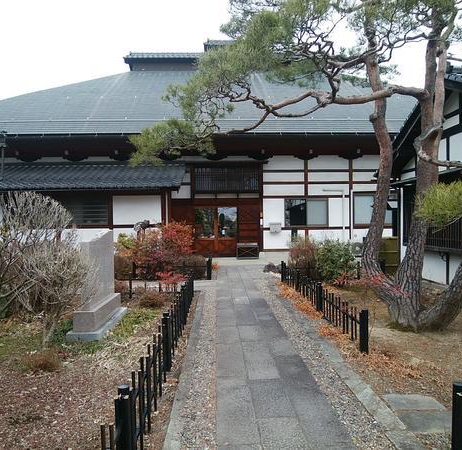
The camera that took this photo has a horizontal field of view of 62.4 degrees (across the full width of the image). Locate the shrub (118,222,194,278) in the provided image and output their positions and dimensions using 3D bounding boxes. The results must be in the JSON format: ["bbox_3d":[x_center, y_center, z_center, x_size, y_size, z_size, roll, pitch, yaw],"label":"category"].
[{"bbox_3d":[-2.000,0.598,10.100,2.000,1.500,1.500,0,1,0],"label":"shrub"}]

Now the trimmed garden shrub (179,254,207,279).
[{"bbox_3d":[-0.995,1.037,9.850,0.760,0.630,0.700,0,1,0],"label":"trimmed garden shrub"}]

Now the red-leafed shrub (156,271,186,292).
[{"bbox_3d":[-1.230,1.163,7.750,0.600,0.450,0.500,0,1,0],"label":"red-leafed shrub"}]

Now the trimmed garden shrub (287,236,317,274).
[{"bbox_3d":[1.847,0.837,9.850,0.820,1.030,0.800,0,1,0],"label":"trimmed garden shrub"}]

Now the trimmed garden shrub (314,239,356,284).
[{"bbox_3d":[2.535,0.827,9.250,0.980,1.070,0.920,0,1,0],"label":"trimmed garden shrub"}]

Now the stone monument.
[{"bbox_3d":[-1.845,0.763,5.400,0.420,1.330,1.350,0,1,-2],"label":"stone monument"}]

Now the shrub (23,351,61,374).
[{"bbox_3d":[-1.953,1.358,3.930,0.380,0.190,0.360,0,1,0],"label":"shrub"}]

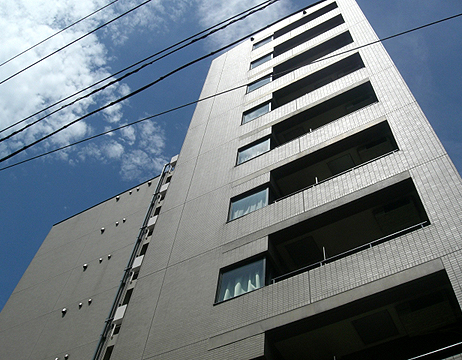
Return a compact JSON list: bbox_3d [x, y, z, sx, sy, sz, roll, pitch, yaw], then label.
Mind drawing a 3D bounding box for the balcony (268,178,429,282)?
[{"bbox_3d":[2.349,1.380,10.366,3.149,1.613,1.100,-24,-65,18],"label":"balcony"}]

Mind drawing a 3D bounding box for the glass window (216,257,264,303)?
[{"bbox_3d":[0.238,2.010,10.582,1.066,0.960,0.100,-24,-65,18],"label":"glass window"}]

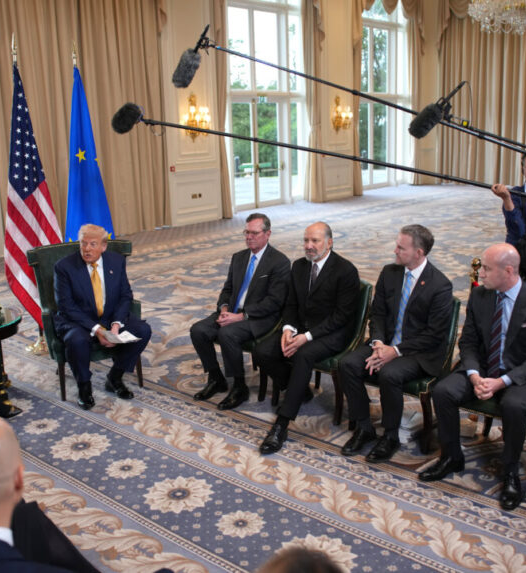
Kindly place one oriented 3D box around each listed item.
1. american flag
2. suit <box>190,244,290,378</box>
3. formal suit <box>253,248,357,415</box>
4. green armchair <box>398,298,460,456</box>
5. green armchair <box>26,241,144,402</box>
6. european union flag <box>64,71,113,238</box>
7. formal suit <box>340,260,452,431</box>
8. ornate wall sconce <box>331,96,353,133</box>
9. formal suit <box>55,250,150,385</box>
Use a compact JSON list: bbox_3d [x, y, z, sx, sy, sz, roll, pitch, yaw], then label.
[{"bbox_3d":[-2.015,-0.802,5.897,0.536,2.312,0.338,-7,14,-18],"label":"american flag"},{"bbox_3d":[-0.127,0.206,4.967,0.750,0.960,0.600,-14,17,-43],"label":"suit"},{"bbox_3d":[0.308,0.310,4.422,0.545,0.959,0.686,9,17,40],"label":"formal suit"},{"bbox_3d":[0.903,0.471,4.185,0.573,0.891,0.583,9,17,40],"label":"green armchair"},{"bbox_3d":[-1.357,0.227,5.275,0.790,1.060,0.790,-8,14,-22],"label":"green armchair"},{"bbox_3d":[-1.614,-0.914,6.368,0.526,2.256,0.338,-6,13,-13],"label":"european union flag"},{"bbox_3d":[0.852,0.340,4.157,0.600,0.970,0.760,8,16,41],"label":"formal suit"},{"bbox_3d":[2.242,-4.673,18.188,0.376,1.034,0.639,9,17,40],"label":"ornate wall sconce"},{"bbox_3d":[-1.236,0.226,5.094,0.680,0.970,0.740,-5,13,-12],"label":"formal suit"}]

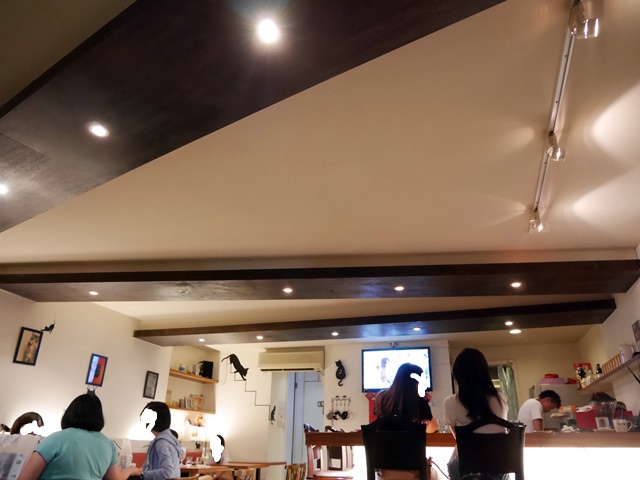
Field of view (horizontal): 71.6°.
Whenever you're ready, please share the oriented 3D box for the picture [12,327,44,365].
[{"bbox_3d":[-3.099,1.134,4.710,0.025,0.360,0.270,-6,-24,17],"label":"picture"}]

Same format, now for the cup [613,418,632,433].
[{"bbox_3d":[2.082,1.277,3.050,0.107,0.080,0.083,-12,-26,27],"label":"cup"}]

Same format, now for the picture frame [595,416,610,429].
[{"bbox_3d":[1.974,1.281,3.100,0.080,0.083,0.030,-9,-25,23],"label":"picture frame"}]

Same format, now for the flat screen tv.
[{"bbox_3d":[1.063,1.816,6.204,0.970,0.585,0.080,-7,-24,18],"label":"flat screen tv"}]

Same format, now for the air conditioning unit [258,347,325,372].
[{"bbox_3d":[-0.424,1.838,6.791,1.020,0.335,0.210,-7,-24,18],"label":"air conditioning unit"}]

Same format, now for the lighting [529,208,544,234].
[{"bbox_3d":[1.448,-0.122,2.968,0.080,0.160,0.075,-7,-24,18],"label":"lighting"}]

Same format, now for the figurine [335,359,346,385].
[{"bbox_3d":[0.300,1.961,6.542,0.180,0.385,0.040,-7,-24,18],"label":"figurine"}]

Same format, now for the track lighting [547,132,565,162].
[{"bbox_3d":[1.166,-0.462,2.194,0.075,0.155,0.070,-7,-24,18],"label":"track lighting"}]

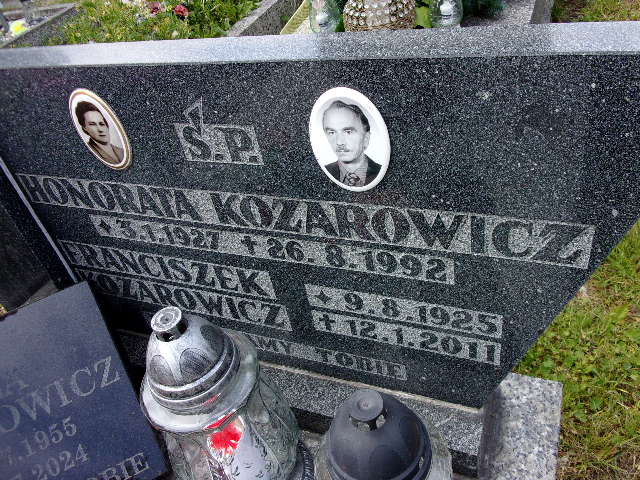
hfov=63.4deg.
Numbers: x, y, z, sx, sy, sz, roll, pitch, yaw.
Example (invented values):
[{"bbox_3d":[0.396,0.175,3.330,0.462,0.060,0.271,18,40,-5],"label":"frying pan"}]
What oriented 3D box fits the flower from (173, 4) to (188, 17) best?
[{"bbox_3d":[-0.633,-1.042,2.350,0.070,0.052,0.060,-19,41,-6],"label":"flower"}]

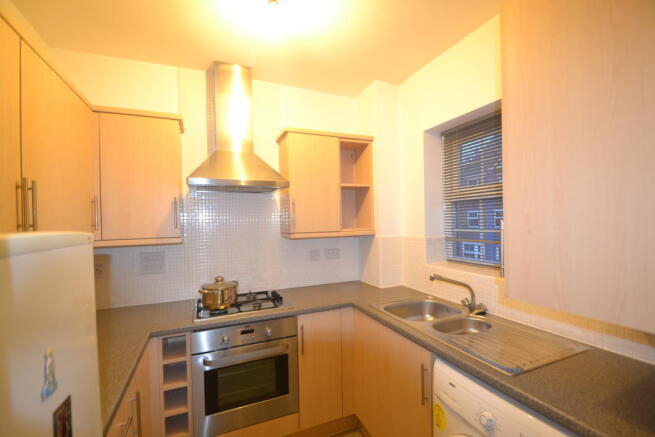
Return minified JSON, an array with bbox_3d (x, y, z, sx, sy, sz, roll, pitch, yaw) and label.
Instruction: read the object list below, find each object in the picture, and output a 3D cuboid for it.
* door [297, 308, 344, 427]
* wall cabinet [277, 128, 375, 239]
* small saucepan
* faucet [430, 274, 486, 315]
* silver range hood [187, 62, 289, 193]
[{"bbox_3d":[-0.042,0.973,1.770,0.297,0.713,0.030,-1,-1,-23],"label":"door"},{"bbox_3d":[-0.005,-0.257,2.280,0.733,0.814,0.345,-1,-1,-23],"label":"wall cabinet"},{"bbox_3d":[-0.686,0.463,1.745,0.192,0.180,0.265,-2,-1,38],"label":"small saucepan"},{"bbox_3d":[0.776,0.455,1.634,0.314,0.223,0.142,-1,-1,22],"label":"faucet"},{"bbox_3d":[-0.640,-0.651,1.948,0.607,0.911,0.467,-1,-1,-23],"label":"silver range hood"}]

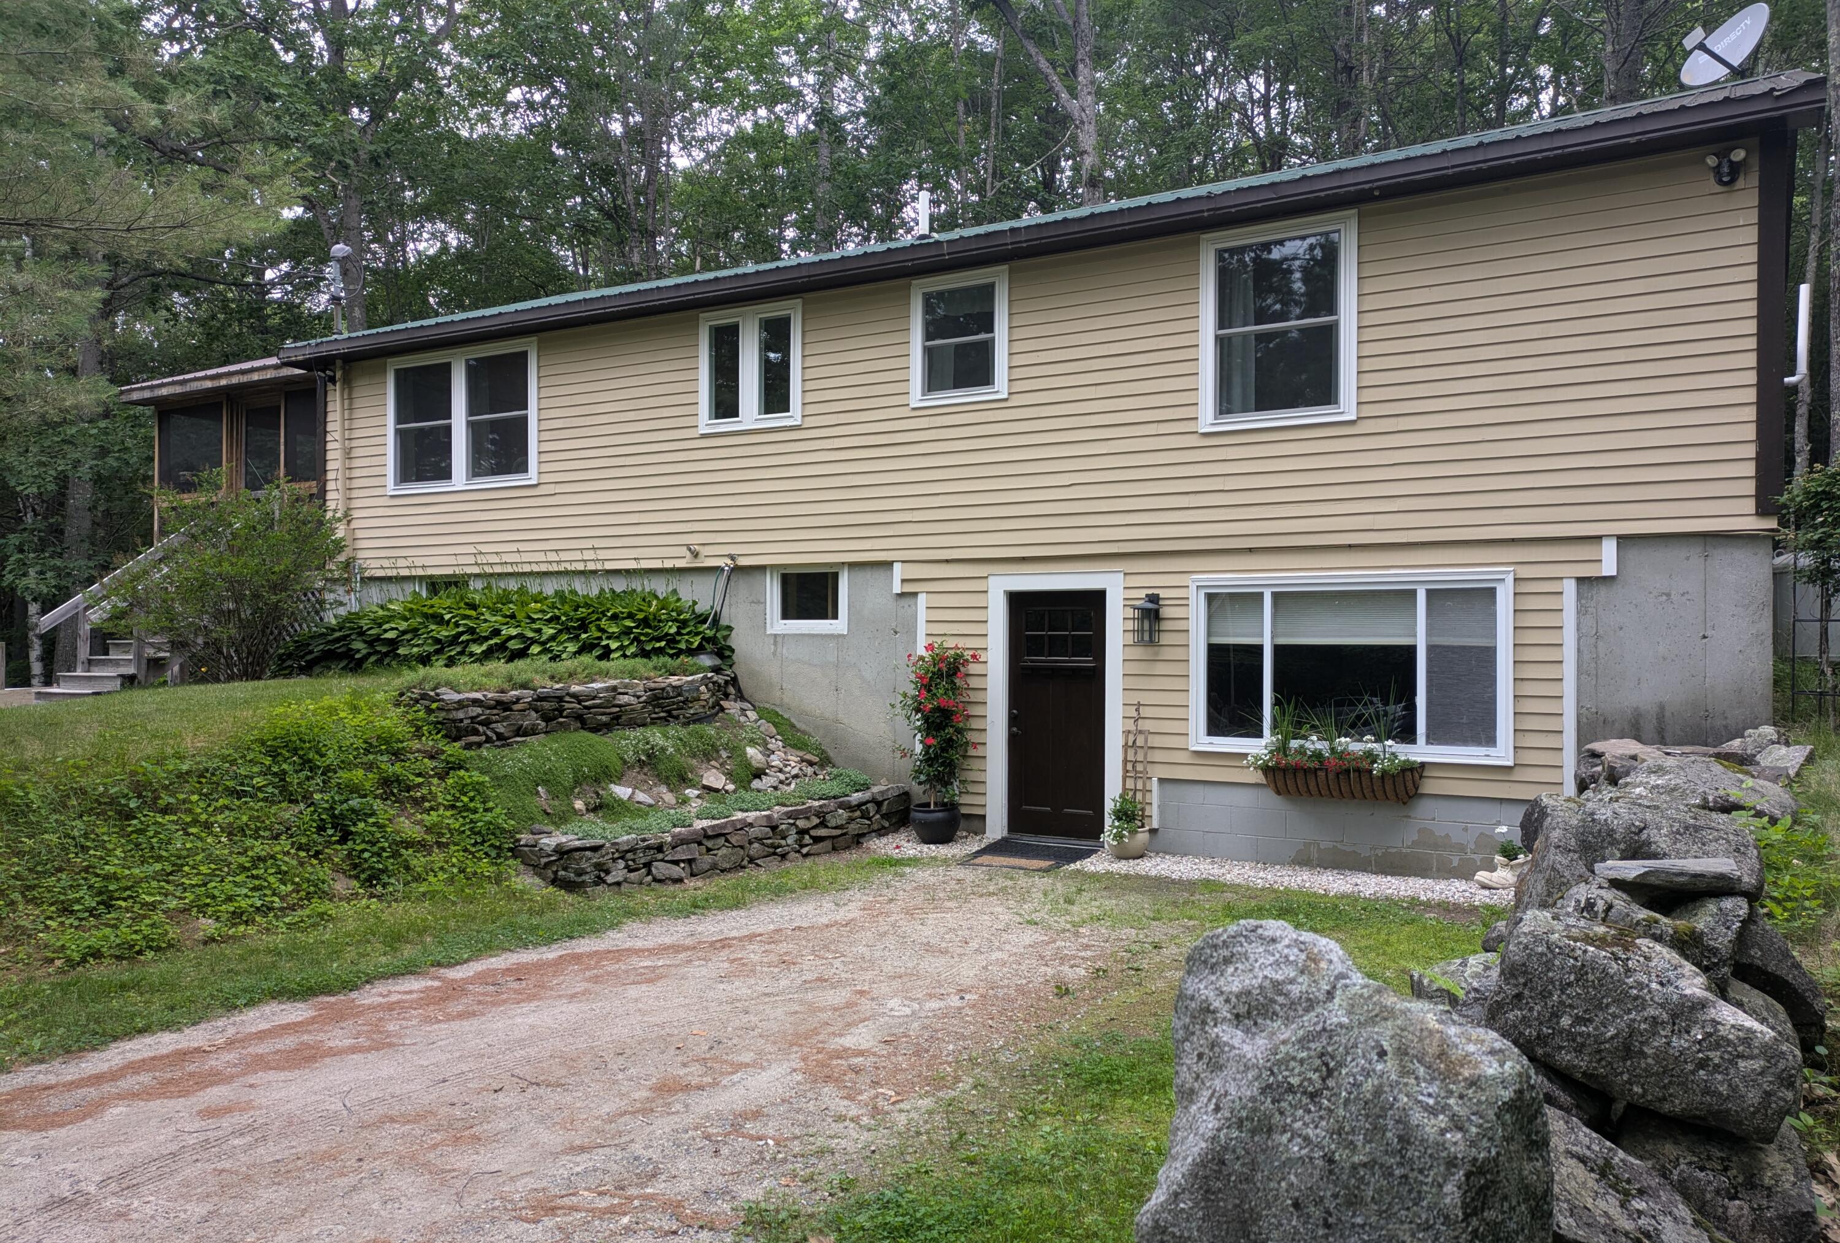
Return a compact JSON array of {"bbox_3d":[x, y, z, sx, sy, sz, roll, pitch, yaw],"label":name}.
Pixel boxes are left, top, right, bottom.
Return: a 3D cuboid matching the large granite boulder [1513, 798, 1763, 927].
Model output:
[{"bbox_3d":[3.417,1.165,6.300,1.050,0.580,0.800,0,-1,31],"label":"large granite boulder"}]

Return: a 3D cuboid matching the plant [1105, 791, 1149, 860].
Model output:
[{"bbox_3d":[1.560,1.532,9.980,0.350,0.510,0.350,0,-1,0],"label":"plant"}]

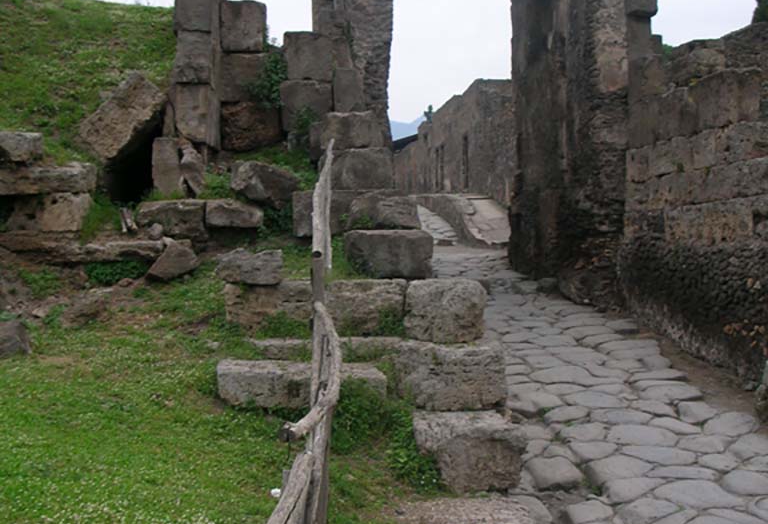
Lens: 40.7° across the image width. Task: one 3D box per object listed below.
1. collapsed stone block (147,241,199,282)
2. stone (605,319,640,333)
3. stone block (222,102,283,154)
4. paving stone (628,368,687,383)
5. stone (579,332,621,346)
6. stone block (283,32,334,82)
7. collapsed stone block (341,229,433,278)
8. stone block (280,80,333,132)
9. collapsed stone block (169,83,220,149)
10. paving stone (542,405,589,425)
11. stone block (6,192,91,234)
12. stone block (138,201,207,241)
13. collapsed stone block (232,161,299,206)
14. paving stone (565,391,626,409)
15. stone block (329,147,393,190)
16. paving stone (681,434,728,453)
[{"bbox_3d":[-2.247,-0.005,11.000,0.520,0.400,0.400,0,1,-20],"label":"collapsed stone block"},{"bbox_3d":[2.994,0.875,13.010,0.452,0.170,0.500,0,7,-3],"label":"stone"},{"bbox_3d":[-1.833,-1.866,14.525,0.850,0.658,0.650,0,1,-3],"label":"stone block"},{"bbox_3d":[3.116,1.363,11.977,0.704,0.130,0.533,0,9,0],"label":"paving stone"},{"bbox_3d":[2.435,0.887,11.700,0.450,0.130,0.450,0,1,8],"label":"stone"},{"bbox_3d":[-1.171,-3.126,16.174,0.780,0.760,0.750,0,1,-3],"label":"stone block"},{"bbox_3d":[0.031,-0.086,11.774,0.969,0.517,0.750,0,1,-3],"label":"collapsed stone block"},{"bbox_3d":[-0.981,-1.967,13.100,0.630,0.620,0.600,0,1,-6],"label":"stone block"},{"bbox_3d":[-2.366,-1.824,13.049,0.466,0.748,0.700,0,1,-3],"label":"collapsed stone block"},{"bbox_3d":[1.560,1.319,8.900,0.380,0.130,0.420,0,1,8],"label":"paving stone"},{"bbox_3d":[-3.715,-0.539,11.500,0.870,0.420,0.550,0,1,-10],"label":"stone block"},{"bbox_3d":[-2.541,-0.497,12.625,0.830,0.470,0.650,0,1,-3],"label":"stone block"},{"bbox_3d":[-1.539,-0.986,13.297,0.800,0.460,0.600,18,-1,-9],"label":"collapsed stone block"},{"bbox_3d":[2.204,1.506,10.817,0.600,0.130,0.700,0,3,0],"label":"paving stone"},{"bbox_3d":[-0.338,-1.176,13.349,0.854,0.540,0.700,0,1,-3],"label":"stone block"},{"bbox_3d":[2.503,1.494,8.109,0.399,0.150,0.420,0,7,-3],"label":"paving stone"}]

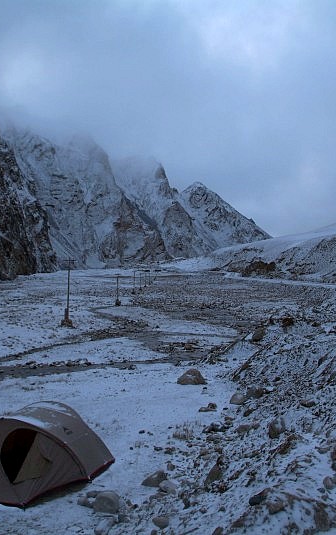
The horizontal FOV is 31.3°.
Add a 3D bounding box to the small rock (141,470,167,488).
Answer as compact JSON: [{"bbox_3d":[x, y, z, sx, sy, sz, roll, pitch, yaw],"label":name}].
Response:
[{"bbox_3d":[-0.235,3.562,10.100,0.420,0.220,0.330,0,-1,0],"label":"small rock"}]

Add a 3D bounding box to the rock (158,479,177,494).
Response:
[{"bbox_3d":[-0.003,3.527,9.650,0.280,0.200,0.250,0,-1,0],"label":"rock"}]

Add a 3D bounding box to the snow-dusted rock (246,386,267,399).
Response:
[{"bbox_3d":[2.462,3.505,16.800,0.520,0.290,0.420,0,-1,0],"label":"snow-dusted rock"}]

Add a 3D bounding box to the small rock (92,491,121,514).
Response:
[{"bbox_3d":[-0.904,3.487,8.900,0.380,0.280,0.340,0,-1,0],"label":"small rock"}]

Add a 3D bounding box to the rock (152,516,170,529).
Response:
[{"bbox_3d":[-0.096,3.482,8.200,0.230,0.140,0.200,0,-1,0],"label":"rock"}]

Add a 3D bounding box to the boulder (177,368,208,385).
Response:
[{"bbox_3d":[0.771,3.519,19.300,0.920,0.480,0.750,0,-1,0],"label":"boulder"}]

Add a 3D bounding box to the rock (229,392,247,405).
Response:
[{"bbox_3d":[1.930,3.621,16.600,0.460,0.270,0.400,0,-1,0],"label":"rock"}]

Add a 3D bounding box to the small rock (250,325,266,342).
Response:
[{"bbox_3d":[3.561,2.622,23.500,0.560,0.560,0.500,0,-1,0],"label":"small rock"}]

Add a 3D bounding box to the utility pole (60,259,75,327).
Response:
[{"bbox_3d":[-7.827,1.957,47.000,1.050,5.300,0.800,0,-1,0],"label":"utility pole"}]

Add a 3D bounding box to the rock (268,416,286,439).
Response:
[{"bbox_3d":[2.020,2.963,11.100,0.310,0.330,0.300,0,-1,0],"label":"rock"}]

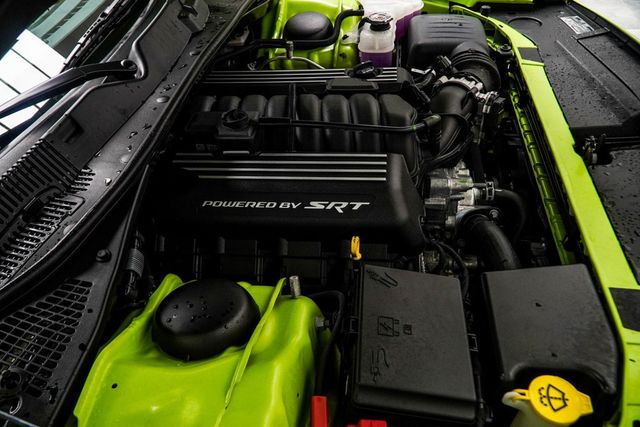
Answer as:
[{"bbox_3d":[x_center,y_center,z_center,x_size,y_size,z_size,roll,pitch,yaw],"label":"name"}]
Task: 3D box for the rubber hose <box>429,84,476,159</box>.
[{"bbox_3d":[0.297,-0.207,1.070,0.100,0.115,0.170,11,45,17],"label":"rubber hose"}]

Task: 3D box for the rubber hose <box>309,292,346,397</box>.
[{"bbox_3d":[0.010,0.202,0.750,0.055,0.110,0.130,2,43,8],"label":"rubber hose"}]

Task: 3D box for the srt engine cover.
[{"bbox_3d":[-0.058,-0.029,0.929,0.500,0.100,0.190,2,43,8],"label":"srt engine cover"}]

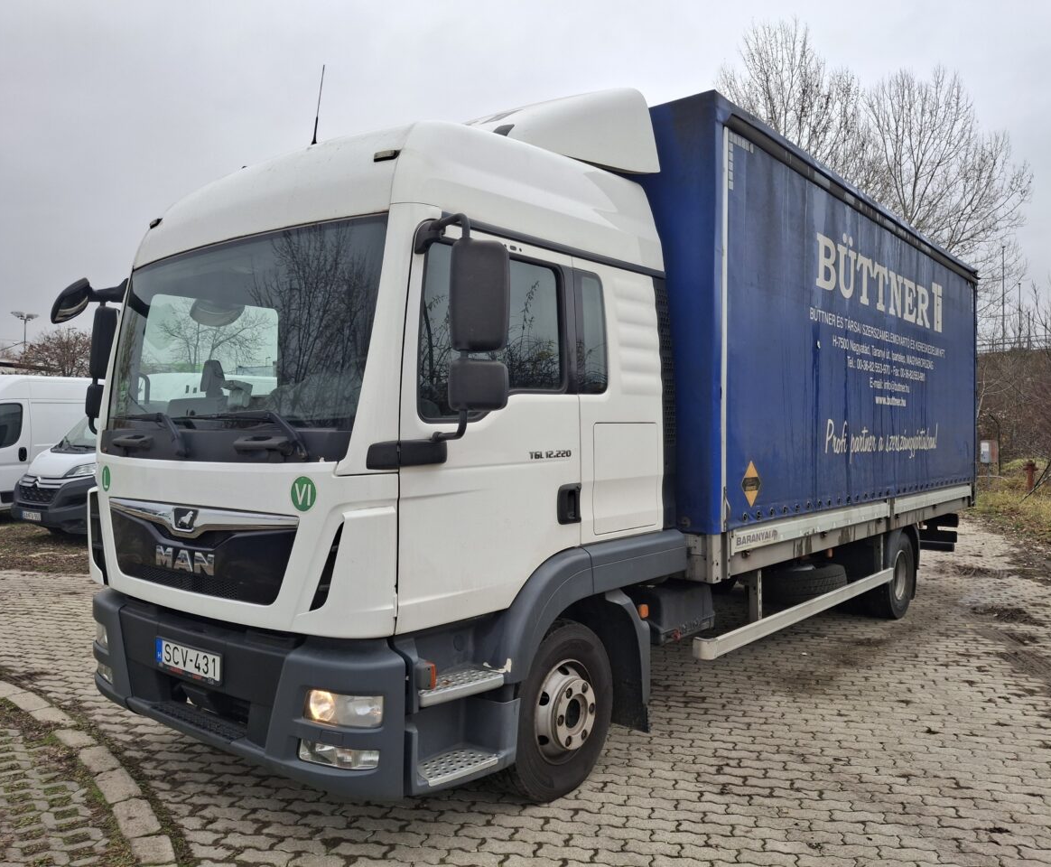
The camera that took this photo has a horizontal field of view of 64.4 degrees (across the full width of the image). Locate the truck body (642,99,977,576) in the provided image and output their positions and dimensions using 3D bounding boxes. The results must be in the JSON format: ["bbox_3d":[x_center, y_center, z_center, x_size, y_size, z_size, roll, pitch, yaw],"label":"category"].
[{"bbox_3d":[2.030,-0.523,7.671,2.550,2.590,6.340,0,0,39],"label":"truck body"}]

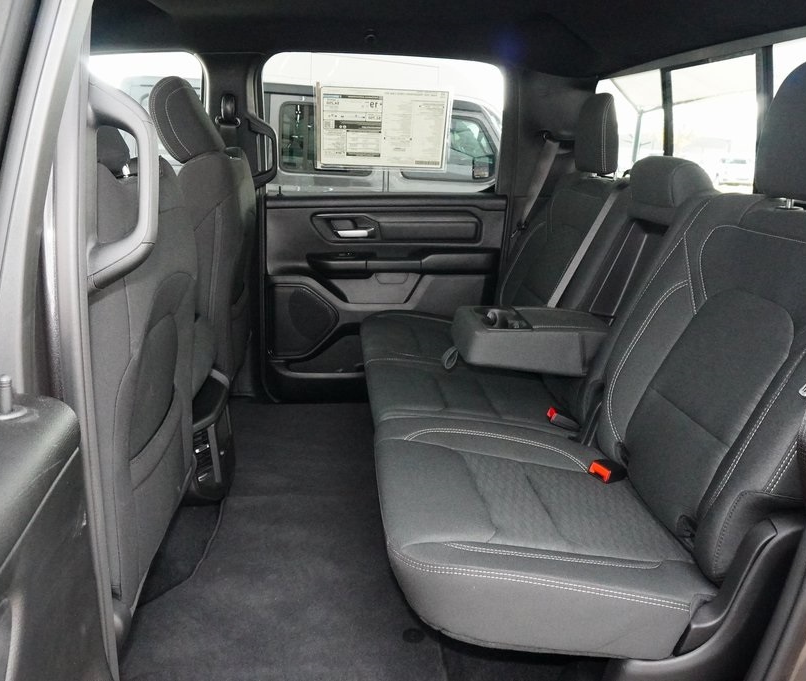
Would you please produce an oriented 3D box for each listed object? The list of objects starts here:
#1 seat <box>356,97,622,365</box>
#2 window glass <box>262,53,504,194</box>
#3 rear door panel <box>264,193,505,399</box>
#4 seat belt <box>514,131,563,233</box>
[{"bbox_3d":[0.258,-0.280,1.951,0.750,0.810,0.540,-1,16,-4],"label":"seat"},{"bbox_3d":[-0.052,-0.714,2.293,0.820,0.470,0.040,-1,31,-4],"label":"window glass"},{"bbox_3d":[-0.051,-0.150,2.449,0.820,0.730,0.130,-1,16,-4],"label":"rear door panel"},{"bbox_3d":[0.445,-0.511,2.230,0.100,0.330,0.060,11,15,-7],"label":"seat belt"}]

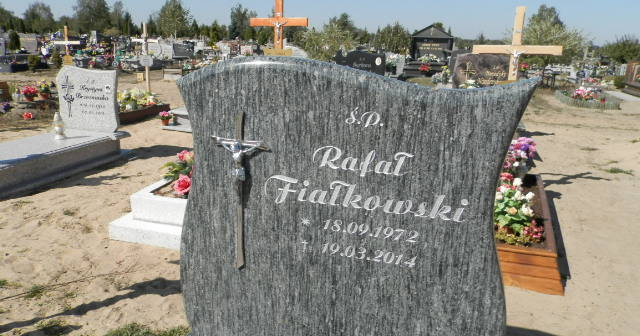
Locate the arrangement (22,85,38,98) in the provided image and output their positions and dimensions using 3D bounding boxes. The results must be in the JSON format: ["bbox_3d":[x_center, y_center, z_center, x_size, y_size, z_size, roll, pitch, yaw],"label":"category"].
[{"bbox_3d":[-5.851,-1.515,9.379,0.320,0.334,0.320,2,15,0],"label":"arrangement"}]

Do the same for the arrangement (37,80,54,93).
[{"bbox_3d":[-4.098,-1.217,6.900,0.270,0.200,0.270,-8,18,-33],"label":"arrangement"}]

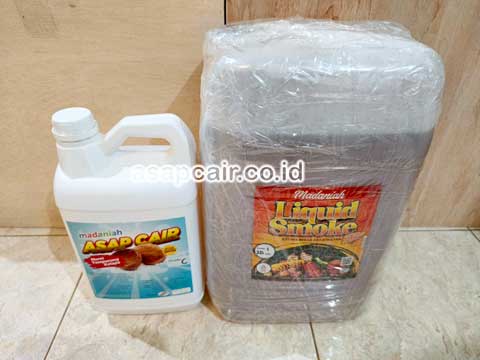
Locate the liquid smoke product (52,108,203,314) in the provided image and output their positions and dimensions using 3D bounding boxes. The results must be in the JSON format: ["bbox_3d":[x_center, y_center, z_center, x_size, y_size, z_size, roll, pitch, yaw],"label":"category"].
[{"bbox_3d":[-0.154,0.054,0.488,0.175,0.331,0.120,-2,36,-4],"label":"liquid smoke product"}]

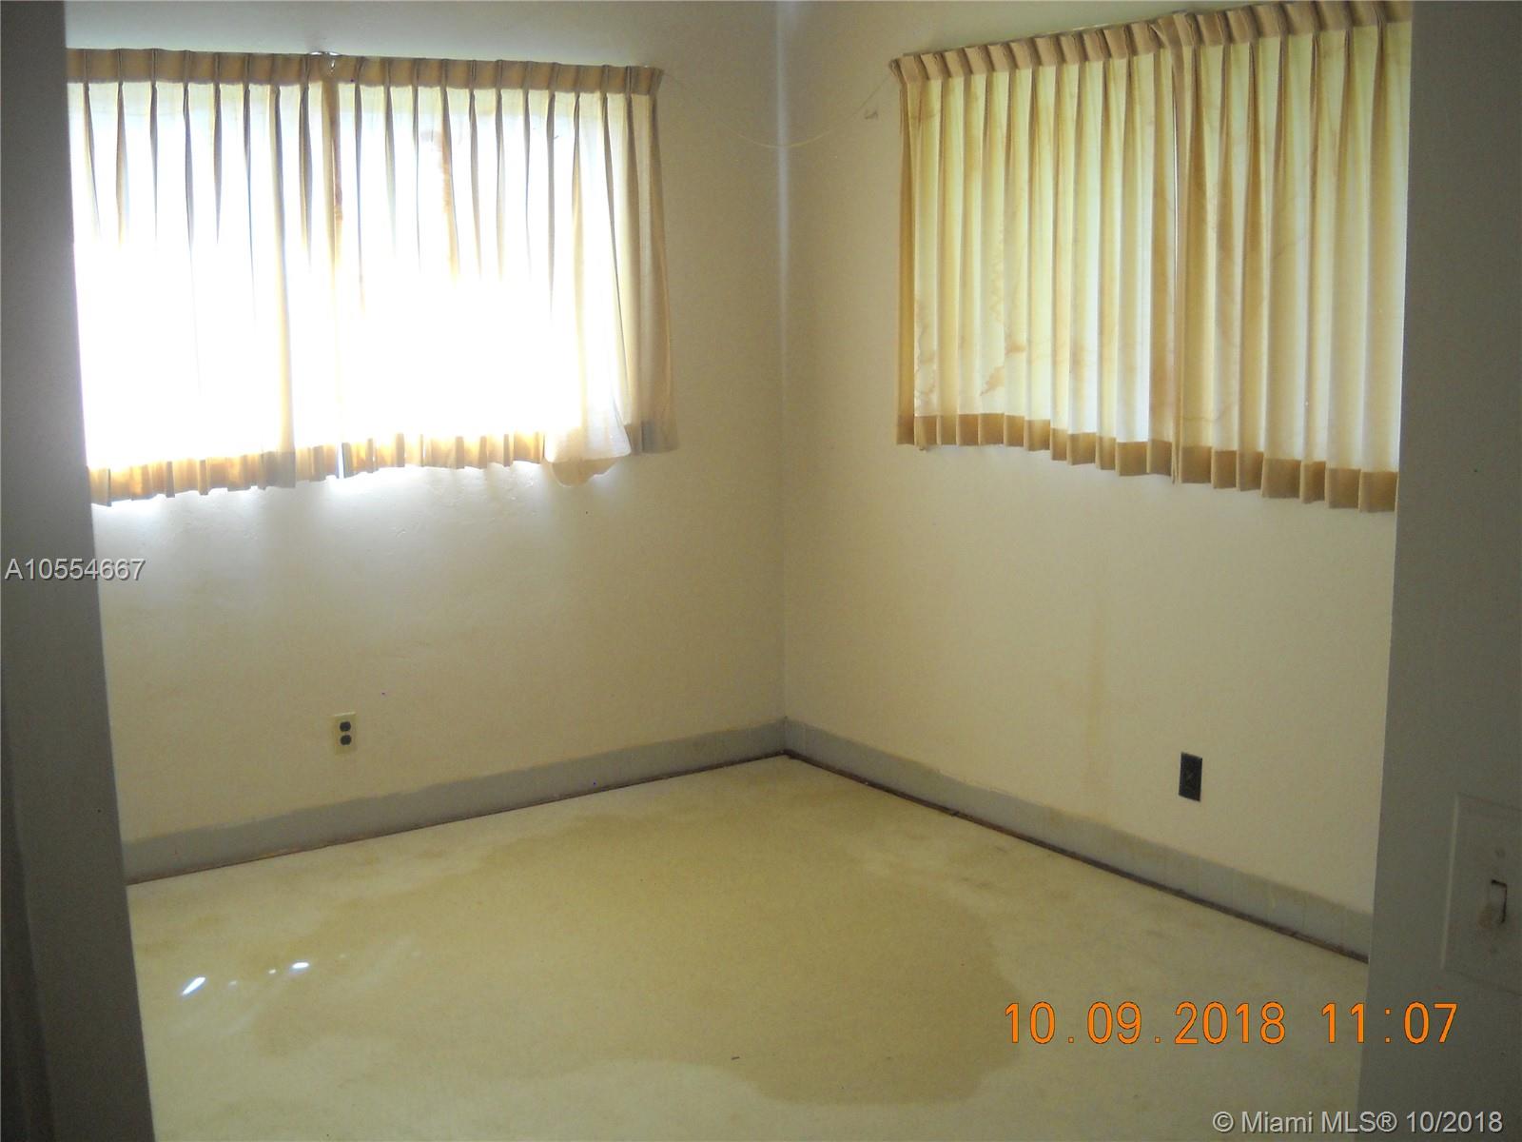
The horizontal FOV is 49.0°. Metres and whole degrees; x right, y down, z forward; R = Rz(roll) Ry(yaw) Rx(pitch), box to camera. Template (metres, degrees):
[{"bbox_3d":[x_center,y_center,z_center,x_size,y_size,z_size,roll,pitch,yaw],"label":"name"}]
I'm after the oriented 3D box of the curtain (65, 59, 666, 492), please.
[{"bbox_3d":[-1.078,-0.837,4.631,1.980,1.160,0.120,-8,12,-35],"label":"curtain"}]

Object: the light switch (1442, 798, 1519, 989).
[{"bbox_3d":[0.452,0.199,1.020,0.015,0.115,0.070,-8,12,-35],"label":"light switch"}]

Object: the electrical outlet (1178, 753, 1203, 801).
[{"bbox_3d":[1.099,0.529,4.281,0.012,0.115,0.070,-8,12,-35],"label":"electrical outlet"}]

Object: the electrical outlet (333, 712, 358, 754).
[{"bbox_3d":[-1.196,0.469,4.817,0.070,0.115,0.012,-8,12,-35],"label":"electrical outlet"}]

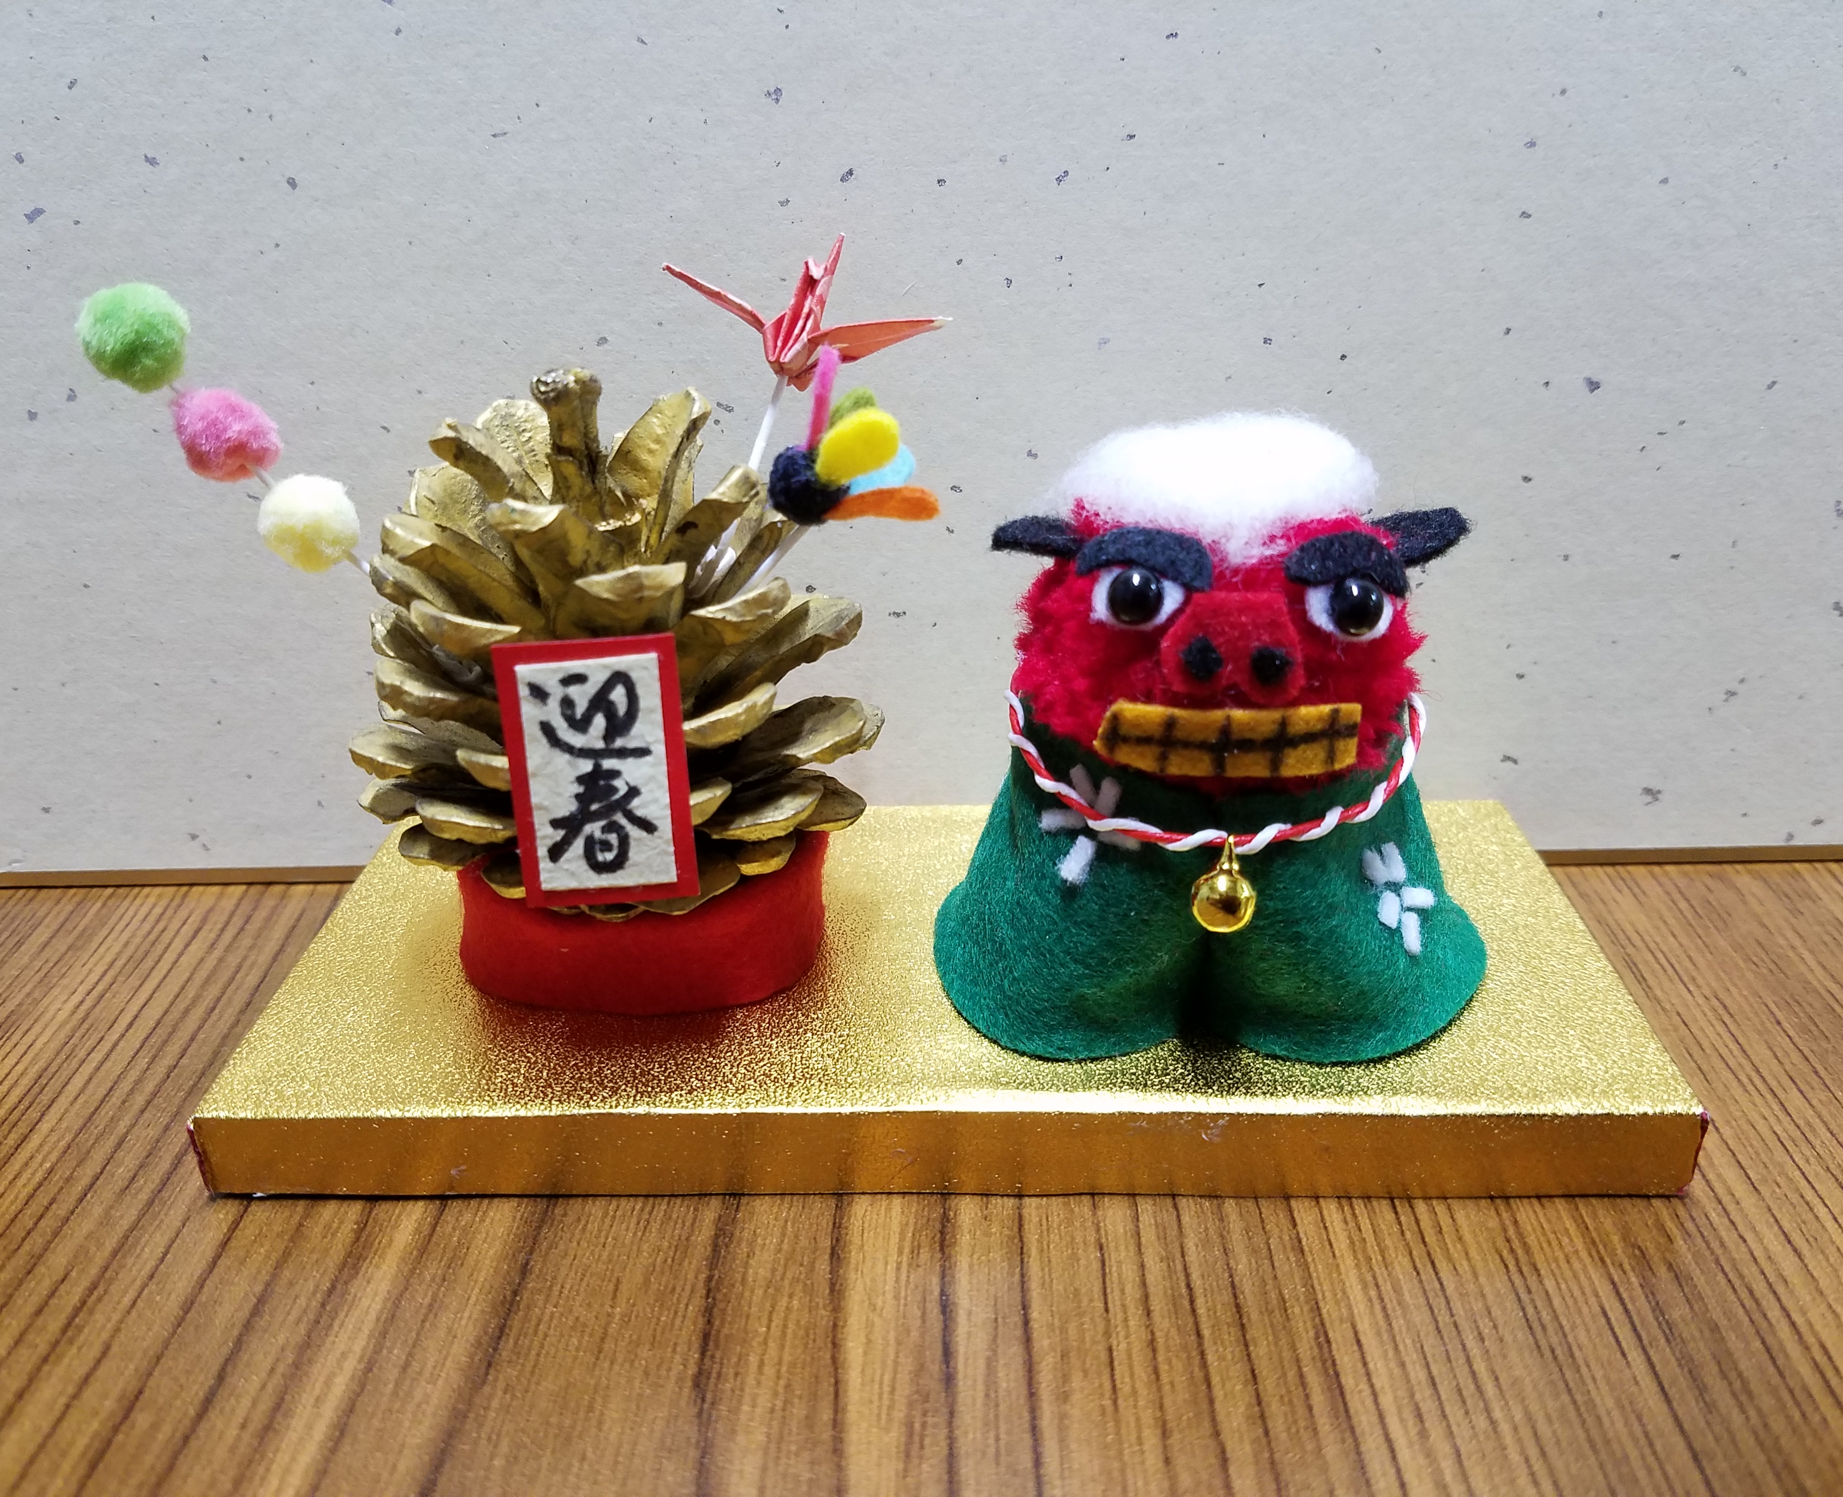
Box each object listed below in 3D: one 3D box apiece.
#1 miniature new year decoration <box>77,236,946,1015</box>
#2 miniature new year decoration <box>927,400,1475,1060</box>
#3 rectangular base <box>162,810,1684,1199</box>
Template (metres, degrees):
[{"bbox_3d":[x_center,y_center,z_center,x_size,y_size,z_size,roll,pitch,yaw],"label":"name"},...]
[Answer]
[{"bbox_3d":[-0.044,-0.014,0.172,0.094,0.083,0.059,-1,26,2],"label":"miniature new year decoration"},{"bbox_3d":[0.034,-0.006,0.172,0.067,0.066,0.051,-1,26,2],"label":"miniature new year decoration"},{"bbox_3d":[0.003,0.028,0.190,0.159,0.011,0.067,-1,26,2],"label":"rectangular base"}]

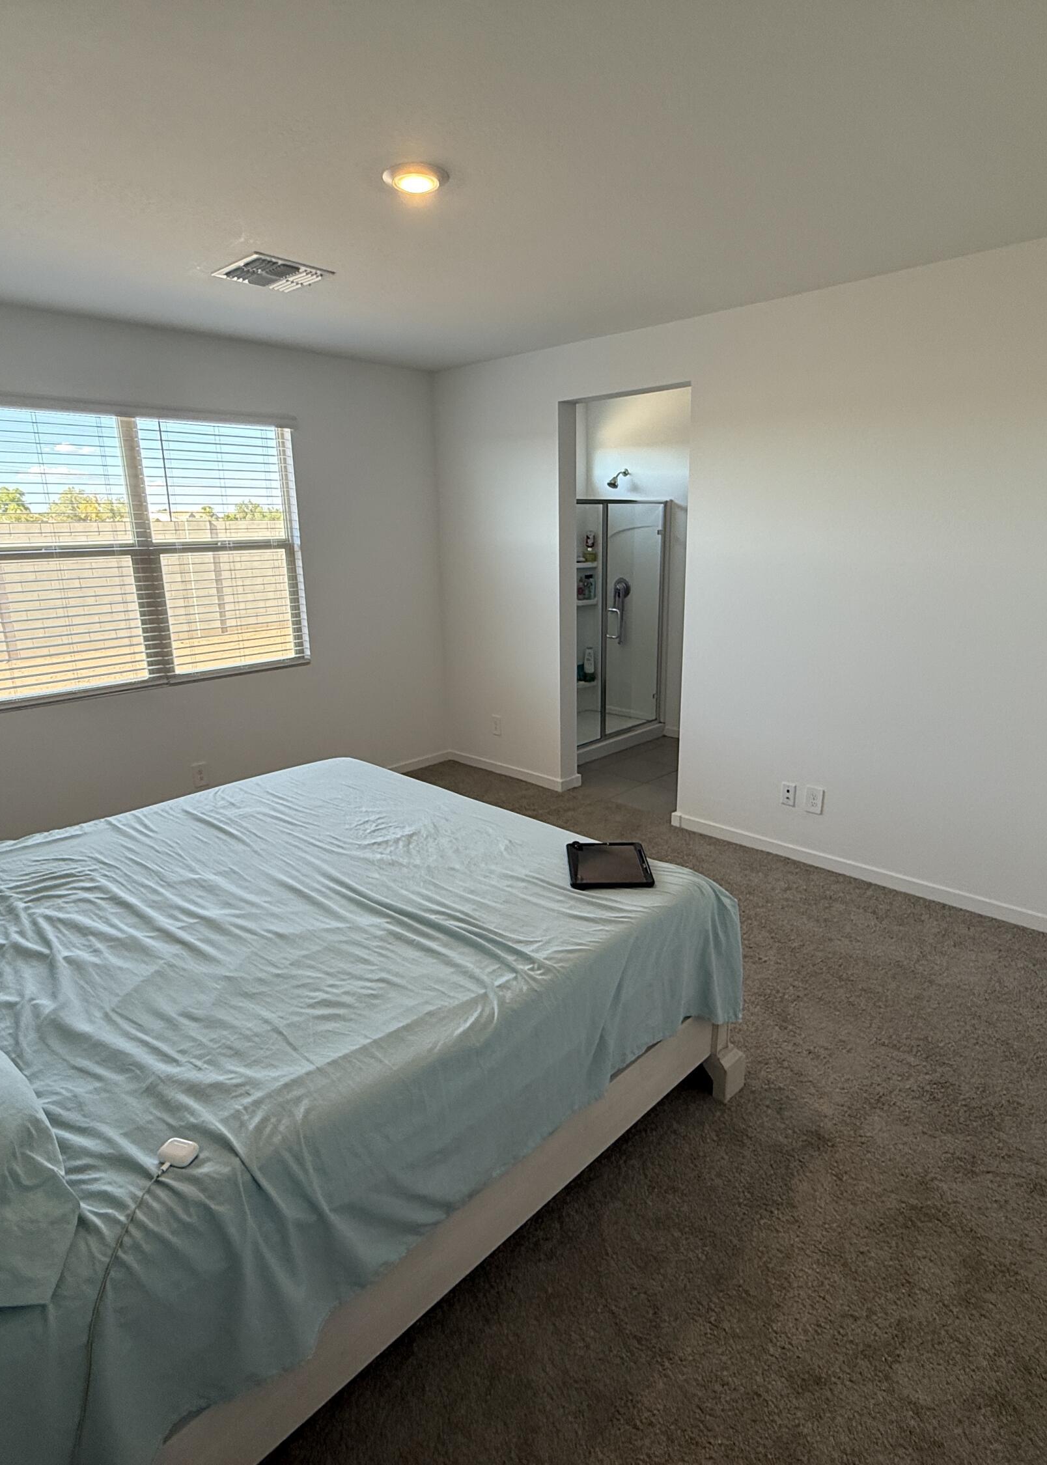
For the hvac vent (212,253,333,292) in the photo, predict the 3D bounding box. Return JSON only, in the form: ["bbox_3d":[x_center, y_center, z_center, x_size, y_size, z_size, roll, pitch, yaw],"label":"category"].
[{"bbox_3d":[-1.014,-1.849,3.213,0.365,0.022,0.365,13,20,42],"label":"hvac vent"}]

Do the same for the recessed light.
[{"bbox_3d":[-0.316,-1.623,2.336,0.195,0.030,0.195,-1,15,0],"label":"recessed light"}]

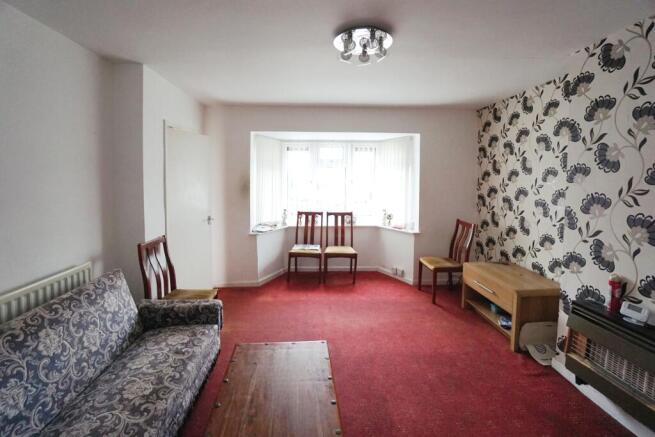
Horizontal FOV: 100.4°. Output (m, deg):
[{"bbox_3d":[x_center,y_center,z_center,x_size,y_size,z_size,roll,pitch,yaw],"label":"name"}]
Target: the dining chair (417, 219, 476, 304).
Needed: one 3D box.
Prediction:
[{"bbox_3d":[1.460,0.519,3.384,0.530,0.950,0.470,0,7,-3],"label":"dining chair"}]

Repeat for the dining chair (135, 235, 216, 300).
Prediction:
[{"bbox_3d":[-1.270,0.675,2.439,0.540,0.950,0.470,0,7,4],"label":"dining chair"}]

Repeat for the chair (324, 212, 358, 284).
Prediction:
[{"bbox_3d":[0.172,0.419,3.991,0.460,0.950,0.530,0,7,2],"label":"chair"}]

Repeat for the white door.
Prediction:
[{"bbox_3d":[-1.425,0.079,2.912,0.045,1.980,0.720,1,7,11],"label":"white door"}]

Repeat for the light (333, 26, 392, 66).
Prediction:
[{"bbox_3d":[0.228,-1.094,1.761,0.385,0.110,0.385,0,7,0],"label":"light"}]

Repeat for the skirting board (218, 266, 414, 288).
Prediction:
[{"bbox_3d":[-0.165,0.844,4.035,2.700,0.090,0.680,0,7,0],"label":"skirting board"}]

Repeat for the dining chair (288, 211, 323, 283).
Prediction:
[{"bbox_3d":[-0.315,0.414,4.020,0.460,0.950,0.530,0,7,2],"label":"dining chair"}]

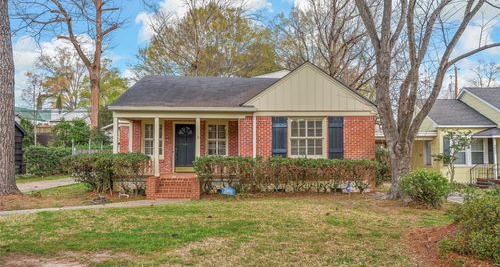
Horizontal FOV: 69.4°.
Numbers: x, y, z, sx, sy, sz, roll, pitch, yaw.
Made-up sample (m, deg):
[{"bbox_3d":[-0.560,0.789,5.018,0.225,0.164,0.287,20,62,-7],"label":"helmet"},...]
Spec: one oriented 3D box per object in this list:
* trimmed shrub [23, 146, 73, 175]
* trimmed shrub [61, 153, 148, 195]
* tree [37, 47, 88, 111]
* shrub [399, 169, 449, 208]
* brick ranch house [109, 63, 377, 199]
[{"bbox_3d":[-10.350,1.380,18.500,2.600,1.500,1.300,0,0,-1],"label":"trimmed shrub"},{"bbox_3d":[-5.200,1.480,13.000,3.050,1.500,1.150,0,0,-1],"label":"trimmed shrub"},{"bbox_3d":[-21.800,-4.400,42.000,6.200,11.200,6.200,0,0,-1],"label":"tree"},{"bbox_3d":[5.750,1.820,11.950,1.600,1.240,1.500,0,0,-1],"label":"shrub"},{"bbox_3d":[-0.250,-0.290,17.400,10.000,5.300,9.400,0,0,-1],"label":"brick ranch house"}]

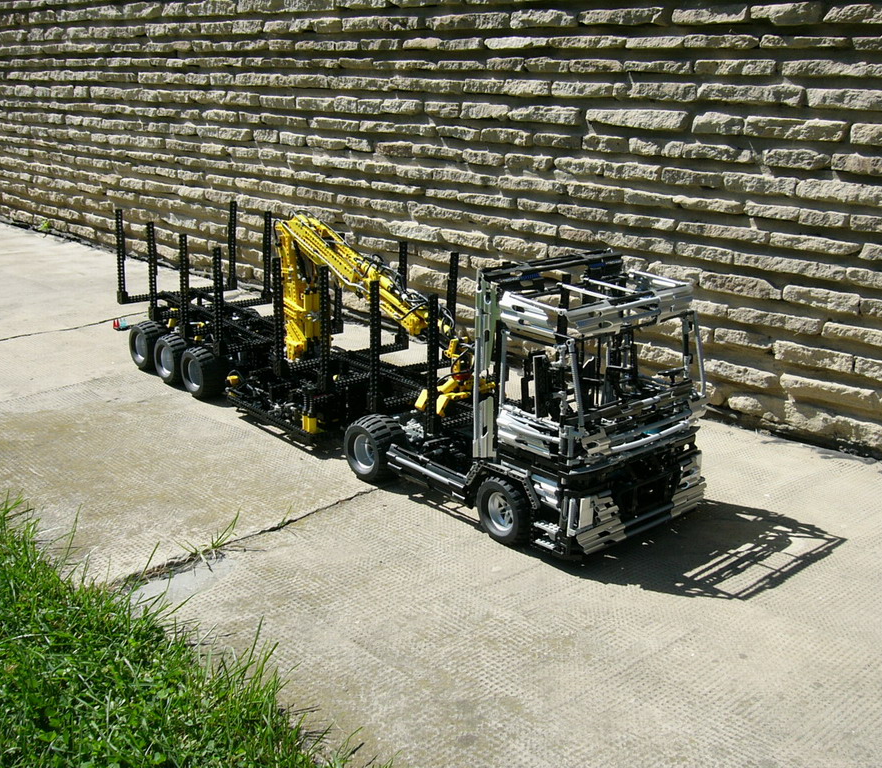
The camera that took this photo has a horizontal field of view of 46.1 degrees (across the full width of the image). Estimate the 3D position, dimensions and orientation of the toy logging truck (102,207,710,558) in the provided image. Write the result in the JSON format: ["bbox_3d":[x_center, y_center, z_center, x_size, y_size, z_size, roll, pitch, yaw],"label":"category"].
[{"bbox_3d":[-0.154,-0.106,1.849,0.302,0.377,1.327,-14,22,-40],"label":"toy logging truck"}]

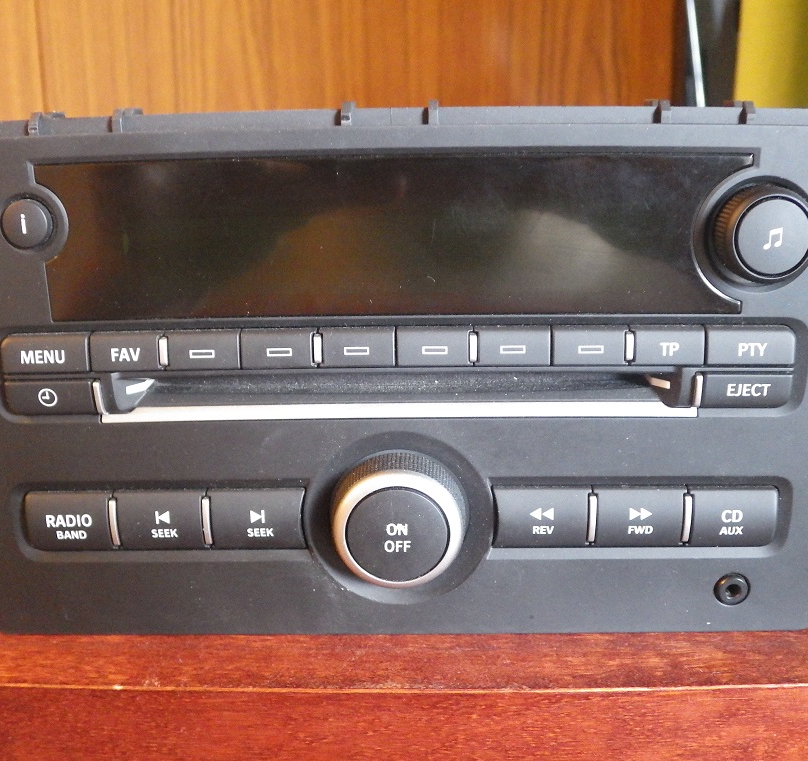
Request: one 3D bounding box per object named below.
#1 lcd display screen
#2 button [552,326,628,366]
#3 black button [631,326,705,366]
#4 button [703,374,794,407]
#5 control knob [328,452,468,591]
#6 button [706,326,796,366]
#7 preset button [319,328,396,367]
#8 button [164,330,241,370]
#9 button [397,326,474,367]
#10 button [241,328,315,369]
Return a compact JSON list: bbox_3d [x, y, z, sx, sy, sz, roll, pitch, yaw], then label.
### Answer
[{"bbox_3d":[-0.003,-0.033,0.212,0.165,0.038,0.004,-1,16,1],"label":"lcd display screen"},{"bbox_3d":[0.044,-0.008,0.216,0.018,0.009,0.005,-1,16,1],"label":"button"},{"bbox_3d":[0.063,-0.008,0.215,0.018,0.009,0.005,-1,16,1],"label":"black button"},{"bbox_3d":[0.082,0.002,0.218,0.021,0.008,0.005,-1,16,1],"label":"button"},{"bbox_3d":[-0.001,0.035,0.224,0.033,0.033,0.014,-1,16,1],"label":"control knob"},{"bbox_3d":[0.083,-0.008,0.215,0.021,0.009,0.005,-1,16,1],"label":"button"},{"bbox_3d":[-0.011,-0.008,0.216,0.018,0.010,0.005,-1,16,1],"label":"preset button"},{"bbox_3d":[-0.048,-0.007,0.217,0.018,0.009,0.005,-1,16,1],"label":"button"},{"bbox_3d":[0.007,-0.008,0.216,0.018,0.009,0.005,-1,16,1],"label":"button"},{"bbox_3d":[-0.029,-0.008,0.217,0.018,0.010,0.005,-1,16,1],"label":"button"}]

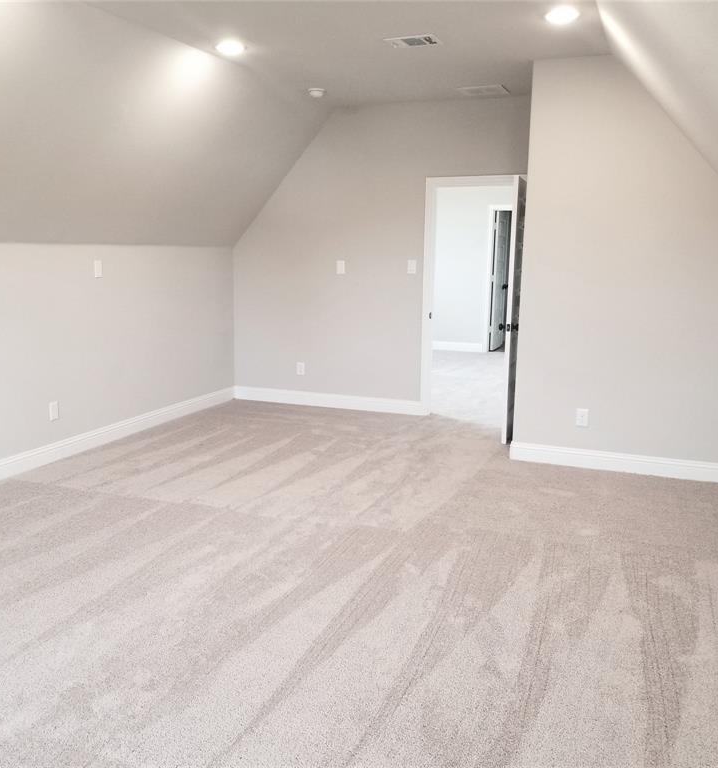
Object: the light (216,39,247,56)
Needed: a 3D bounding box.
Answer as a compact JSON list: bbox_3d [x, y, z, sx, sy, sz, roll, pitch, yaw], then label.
[{"bbox_3d":[-0.815,-2.123,4.867,0.190,0.030,0.190,5,11,21],"label":"light"}]

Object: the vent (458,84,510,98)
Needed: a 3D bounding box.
[{"bbox_3d":[1.006,-2.333,6.162,0.350,0.030,0.345,5,11,21],"label":"vent"}]

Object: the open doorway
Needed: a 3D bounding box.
[{"bbox_3d":[1.025,-0.709,6.645,0.970,2.108,0.180,5,11,21],"label":"open doorway"}]

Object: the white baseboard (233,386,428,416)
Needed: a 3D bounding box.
[{"bbox_3d":[-0.341,0.153,7.346,1.944,0.131,0.018,5,11,21],"label":"white baseboard"}]

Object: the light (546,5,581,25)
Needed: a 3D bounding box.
[{"bbox_3d":[1.084,-1.962,4.101,0.190,0.030,0.190,5,11,21],"label":"light"}]

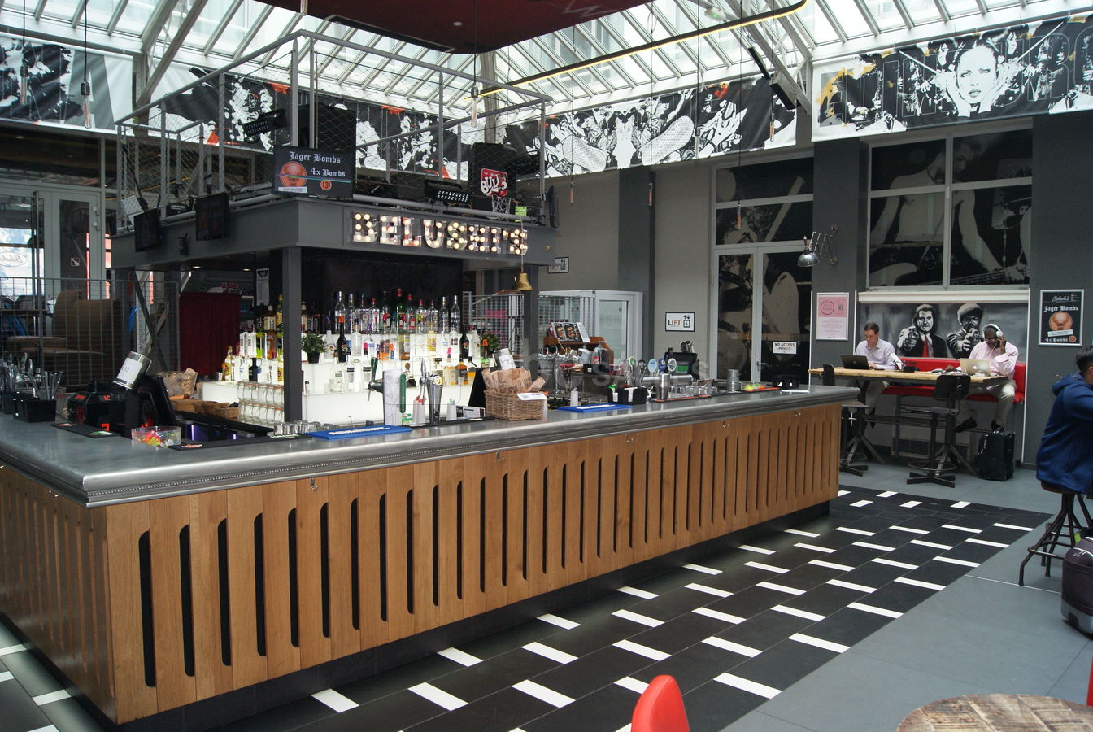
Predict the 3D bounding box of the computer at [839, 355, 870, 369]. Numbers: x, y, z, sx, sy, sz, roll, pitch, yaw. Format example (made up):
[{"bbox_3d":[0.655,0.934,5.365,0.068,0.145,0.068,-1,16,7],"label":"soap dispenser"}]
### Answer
[{"bbox_3d":[3.956,-0.045,10.581,0.330,0.180,0.320,3,4,45],"label":"computer"}]

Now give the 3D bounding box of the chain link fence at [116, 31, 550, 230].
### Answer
[{"bbox_3d":[-2.040,-1.728,7.360,3.600,1.120,2.350,3,4,45],"label":"chain link fence"}]

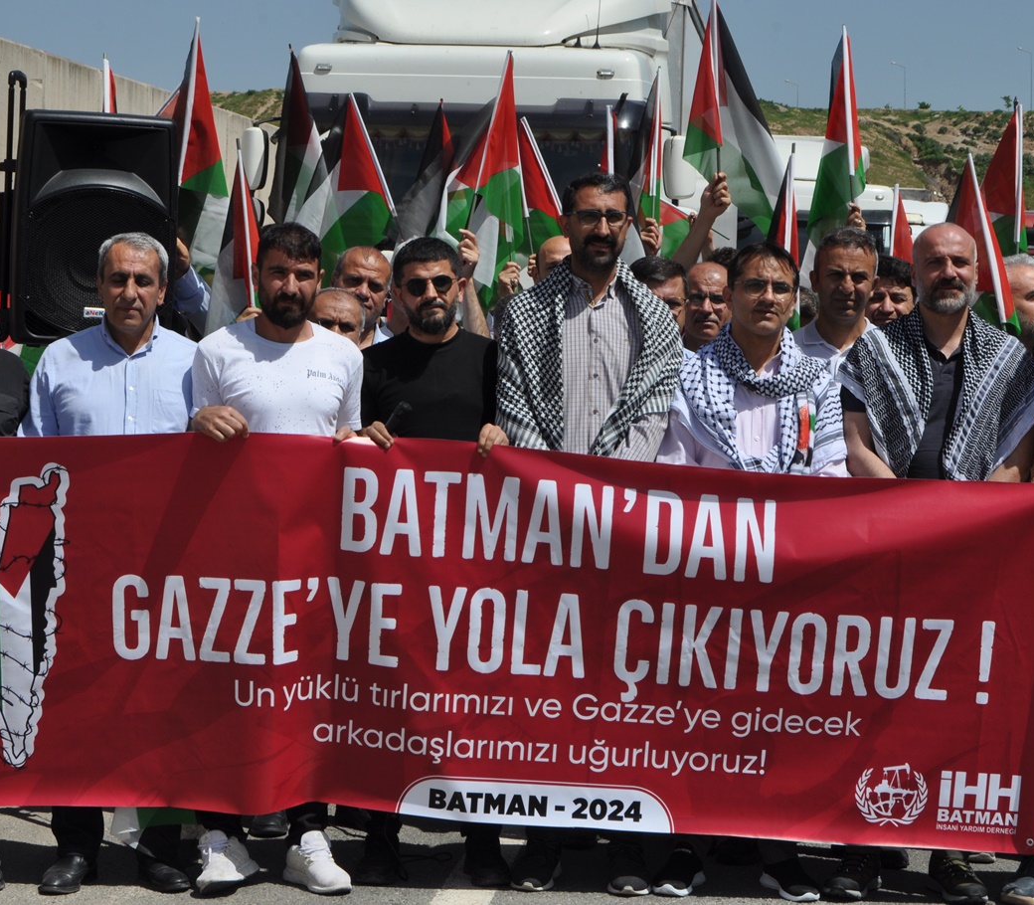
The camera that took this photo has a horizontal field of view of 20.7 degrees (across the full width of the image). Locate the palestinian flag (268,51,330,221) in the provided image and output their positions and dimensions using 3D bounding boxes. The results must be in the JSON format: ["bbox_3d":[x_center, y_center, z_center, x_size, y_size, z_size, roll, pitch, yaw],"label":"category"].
[{"bbox_3d":[-0.695,-0.980,9.000,0.186,0.624,0.180,1,1,0],"label":"palestinian flag"}]

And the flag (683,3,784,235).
[{"bbox_3d":[0.660,-1.014,8.600,0.310,0.706,0.200,1,1,0],"label":"flag"}]

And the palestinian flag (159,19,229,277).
[{"bbox_3d":[-0.949,-0.908,8.500,0.220,0.790,0.170,0,3,-6],"label":"palestinian flag"}]

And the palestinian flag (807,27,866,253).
[{"bbox_3d":[0.977,-0.936,8.700,0.200,0.760,0.160,0,3,0],"label":"palestinian flag"}]

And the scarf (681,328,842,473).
[{"bbox_3d":[0.638,-0.111,7.380,0.450,0.440,0.270,0,3,-6],"label":"scarf"}]

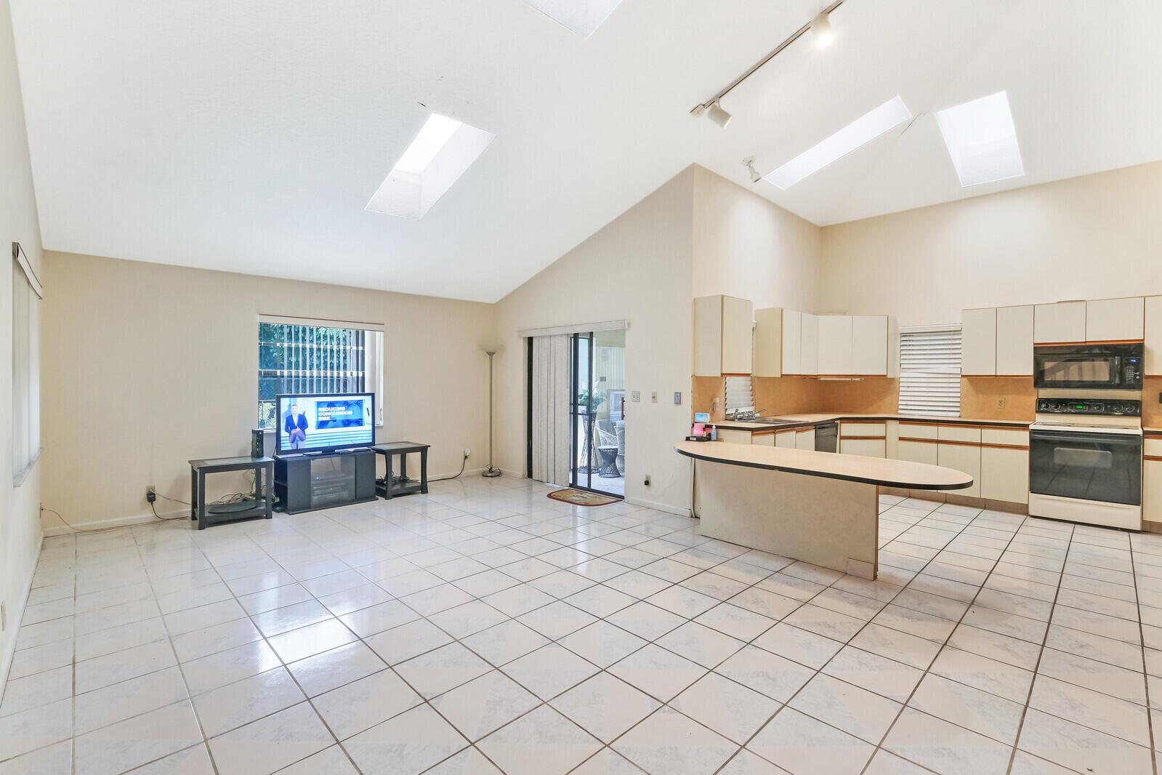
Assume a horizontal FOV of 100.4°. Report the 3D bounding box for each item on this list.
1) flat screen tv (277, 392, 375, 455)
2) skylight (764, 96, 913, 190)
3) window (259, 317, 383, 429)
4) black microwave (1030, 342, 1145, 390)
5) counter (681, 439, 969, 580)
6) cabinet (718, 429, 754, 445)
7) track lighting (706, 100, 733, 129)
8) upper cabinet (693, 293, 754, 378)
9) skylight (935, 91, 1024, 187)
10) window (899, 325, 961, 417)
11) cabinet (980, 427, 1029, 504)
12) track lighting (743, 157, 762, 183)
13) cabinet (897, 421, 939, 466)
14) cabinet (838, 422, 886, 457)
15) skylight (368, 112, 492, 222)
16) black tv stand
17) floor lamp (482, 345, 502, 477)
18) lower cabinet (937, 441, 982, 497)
[{"bbox_3d":[-2.786,0.385,5.343,0.970,0.640,0.160,-1,1,-42],"label":"flat screen tv"},{"bbox_3d":[2.709,-2.625,5.212,0.556,0.150,1.347,1,-20,-46],"label":"skylight"},{"bbox_3d":[-2.942,-0.155,5.597,1.310,1.240,0.110,-1,1,-42],"label":"window"},{"bbox_3d":[5.144,-0.213,4.944,0.750,0.450,0.375,1,1,44],"label":"black microwave"},{"bbox_3d":[1.728,0.949,3.897,2.250,0.760,1.080,1,1,44],"label":"counter"},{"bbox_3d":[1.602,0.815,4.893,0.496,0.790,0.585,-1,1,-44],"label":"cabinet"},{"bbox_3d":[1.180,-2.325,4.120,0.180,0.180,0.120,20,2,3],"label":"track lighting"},{"bbox_3d":[1.456,-0.499,4.959,0.590,0.785,0.330,-1,1,-42],"label":"upper cabinet"},{"bbox_3d":[4.136,-2.516,4.986,1.310,0.140,0.530,22,-15,-40],"label":"skylight"},{"bbox_3d":[4.298,-0.196,5.986,0.640,1.140,0.090,1,1,44],"label":"window"},{"bbox_3d":[4.683,0.803,5.297,0.606,0.780,0.378,-1,1,-44],"label":"cabinet"},{"bbox_3d":[1.760,-2.233,4.980,0.170,0.240,0.140,0,1,-22],"label":"track lighting"},{"bbox_3d":[4.140,0.790,5.816,0.606,0.780,0.375,-1,1,-44],"label":"cabinet"},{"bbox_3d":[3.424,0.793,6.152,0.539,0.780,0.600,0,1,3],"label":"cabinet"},{"bbox_3d":[-1.358,-1.907,4.224,0.526,0.150,1.287,-1,-18,-42],"label":"skylight"},{"bbox_3d":[-2.801,1.011,5.355,0.907,0.545,0.455,-1,1,-44],"label":"black tv stand"},{"bbox_3d":[-1.284,0.339,6.956,0.300,1.860,0.300,0,1,0],"label":"floor lamp"},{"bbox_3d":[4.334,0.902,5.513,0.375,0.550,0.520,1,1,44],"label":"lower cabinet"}]

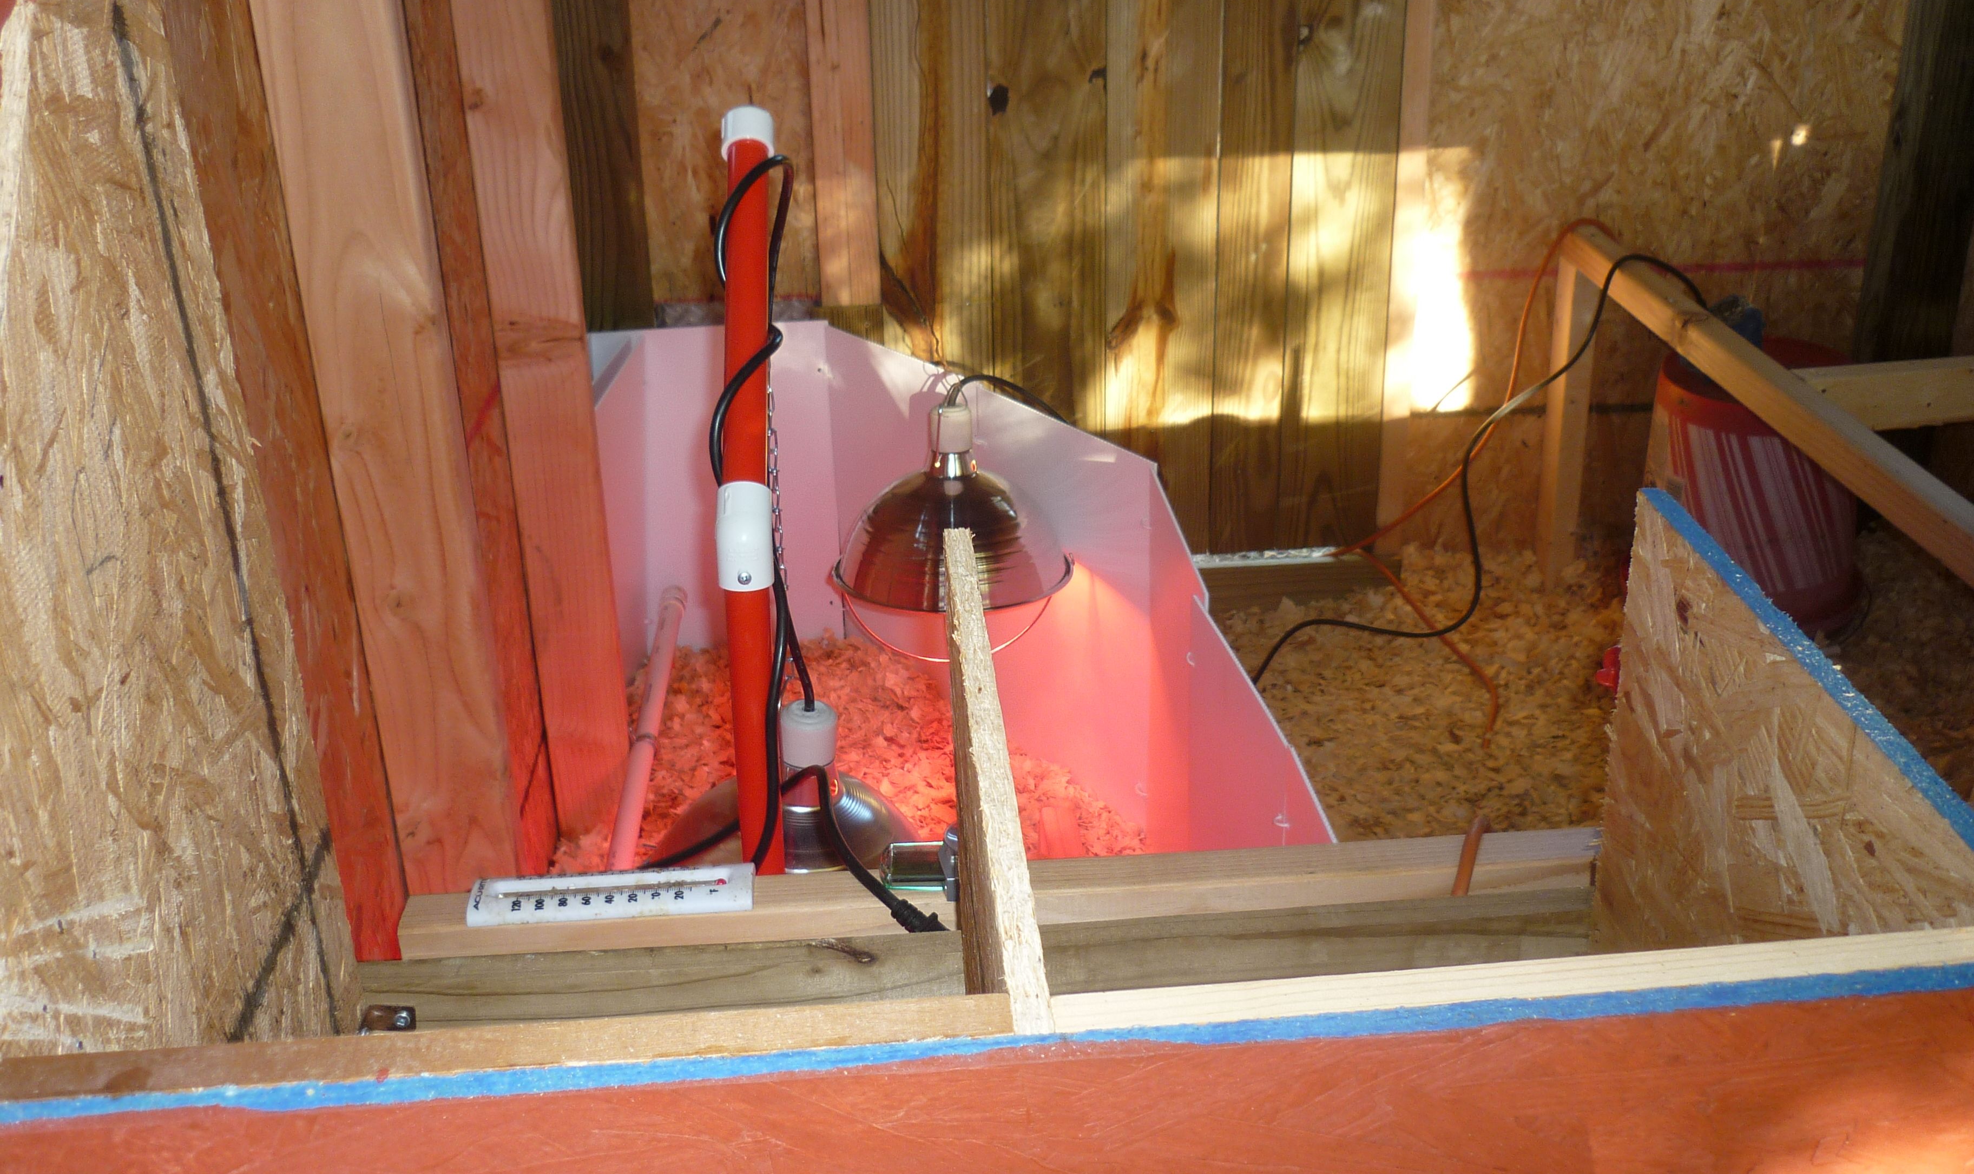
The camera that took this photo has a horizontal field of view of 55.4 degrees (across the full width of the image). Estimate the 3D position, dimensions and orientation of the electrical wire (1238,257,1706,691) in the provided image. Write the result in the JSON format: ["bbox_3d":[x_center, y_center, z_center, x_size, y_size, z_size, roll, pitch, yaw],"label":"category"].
[{"bbox_3d":[0.577,-0.155,2.258,0.535,0.493,0.210,-3,23,-3],"label":"electrical wire"}]

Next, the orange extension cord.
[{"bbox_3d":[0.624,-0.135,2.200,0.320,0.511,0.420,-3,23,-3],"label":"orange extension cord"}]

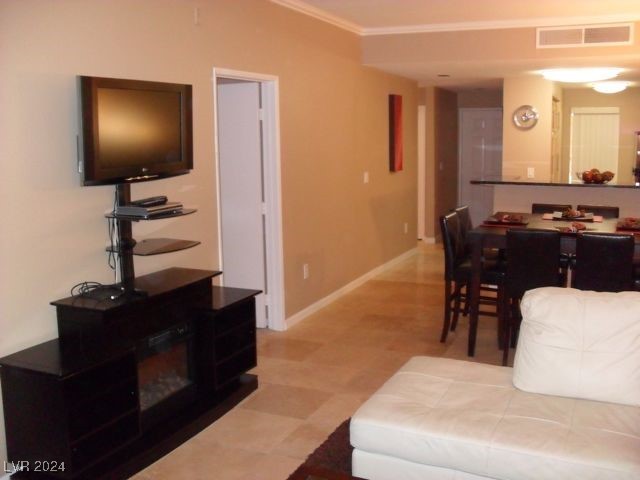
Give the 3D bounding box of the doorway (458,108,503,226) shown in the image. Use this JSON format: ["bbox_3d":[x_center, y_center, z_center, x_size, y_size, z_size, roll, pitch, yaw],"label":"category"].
[{"bbox_3d":[2.735,-1.143,10.782,0.920,2.080,0.120,3,10,24],"label":"doorway"}]

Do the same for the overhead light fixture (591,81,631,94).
[{"bbox_3d":[4.091,-2.122,9.123,0.450,0.125,0.450,3,10,24],"label":"overhead light fixture"}]

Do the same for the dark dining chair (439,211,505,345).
[{"bbox_3d":[1.230,0.307,5.095,0.530,0.990,0.400,3,10,24],"label":"dark dining chair"}]

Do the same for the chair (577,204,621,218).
[{"bbox_3d":[2.368,0.224,5.575,0.400,0.990,0.530,3,10,24],"label":"chair"}]

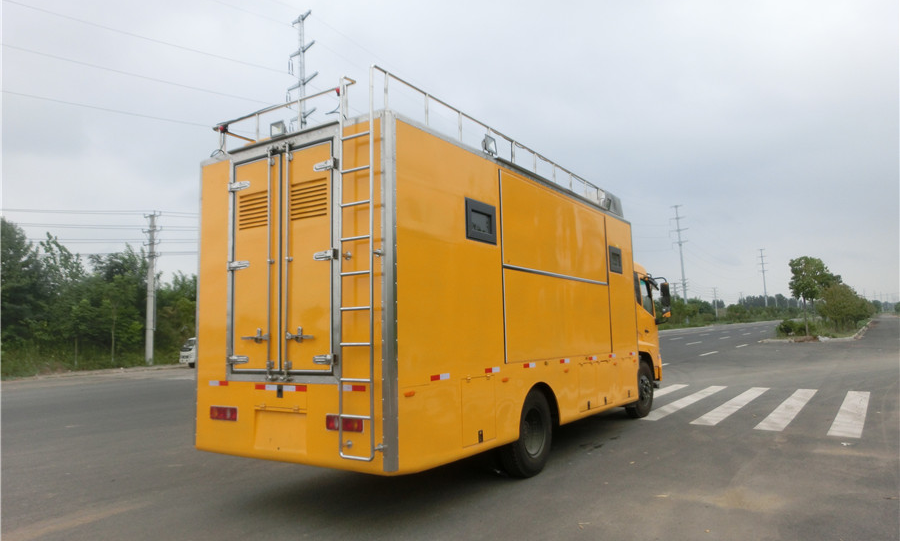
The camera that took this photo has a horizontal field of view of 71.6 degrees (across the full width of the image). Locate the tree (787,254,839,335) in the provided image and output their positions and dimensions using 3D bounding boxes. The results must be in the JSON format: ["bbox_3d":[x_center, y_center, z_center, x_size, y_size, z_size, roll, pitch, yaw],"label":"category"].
[{"bbox_3d":[26.723,1.843,46.000,3.400,5.943,3.400,-6,-7,34],"label":"tree"}]

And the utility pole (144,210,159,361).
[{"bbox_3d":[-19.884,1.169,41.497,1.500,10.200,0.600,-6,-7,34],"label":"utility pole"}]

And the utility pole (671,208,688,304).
[{"bbox_3d":[56.360,-1.470,151.416,4.300,29.056,1.200,-6,-7,34],"label":"utility pole"}]

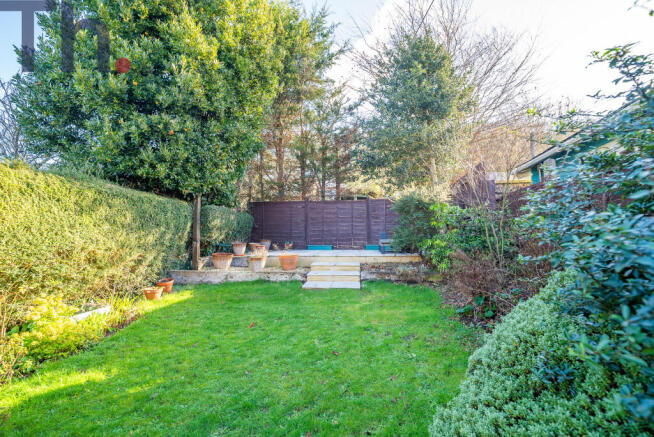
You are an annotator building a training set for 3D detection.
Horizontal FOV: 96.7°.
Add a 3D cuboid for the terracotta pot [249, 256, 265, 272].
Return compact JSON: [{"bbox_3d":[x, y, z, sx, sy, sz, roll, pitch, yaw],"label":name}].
[{"bbox_3d":[-1.690,1.075,6.970,0.390,0.360,0.390,0,0,0],"label":"terracotta pot"}]

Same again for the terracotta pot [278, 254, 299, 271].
[{"bbox_3d":[-0.945,1.075,7.180,0.500,0.360,0.500,0,0,0],"label":"terracotta pot"}]

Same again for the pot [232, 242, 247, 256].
[{"bbox_3d":[-2.380,0.840,7.900,0.385,0.320,0.385,0,0,0],"label":"pot"}]

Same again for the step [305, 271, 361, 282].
[{"bbox_3d":[0.185,1.385,6.930,1.200,0.150,0.550,0,0,5],"label":"step"}]

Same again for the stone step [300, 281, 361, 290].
[{"bbox_3d":[0.125,1.500,6.370,1.200,0.080,0.580,0,0,5],"label":"stone step"}]

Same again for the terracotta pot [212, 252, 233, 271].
[{"bbox_3d":[-2.620,1.075,7.300,0.510,0.360,0.510,0,0,0],"label":"terracotta pot"}]

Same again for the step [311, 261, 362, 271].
[{"bbox_3d":[0.245,1.240,7.420,1.200,0.145,0.520,0,0,5],"label":"step"}]

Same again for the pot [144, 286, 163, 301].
[{"bbox_3d":[-3.250,1.410,5.450,0.295,0.210,0.295,0,0,0],"label":"pot"}]

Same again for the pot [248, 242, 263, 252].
[{"bbox_3d":[-2.010,0.860,8.200,0.355,0.290,0.355,0,0,0],"label":"pot"}]

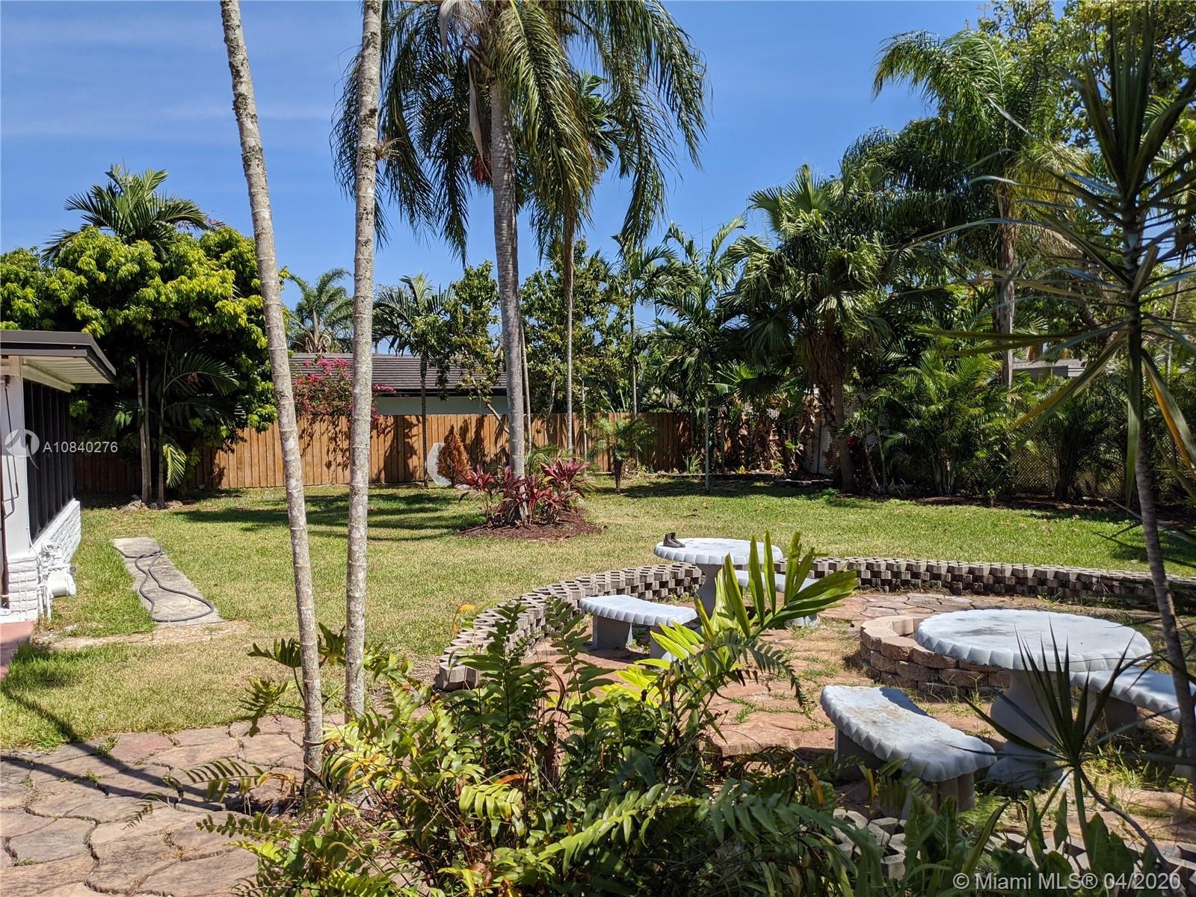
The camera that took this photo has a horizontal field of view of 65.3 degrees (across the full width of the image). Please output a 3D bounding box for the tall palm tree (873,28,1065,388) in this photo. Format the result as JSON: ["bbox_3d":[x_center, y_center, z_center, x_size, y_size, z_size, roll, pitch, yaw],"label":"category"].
[{"bbox_3d":[8.679,-4.804,21.800,4.664,10.066,4.664,-1,2,0],"label":"tall palm tree"}]

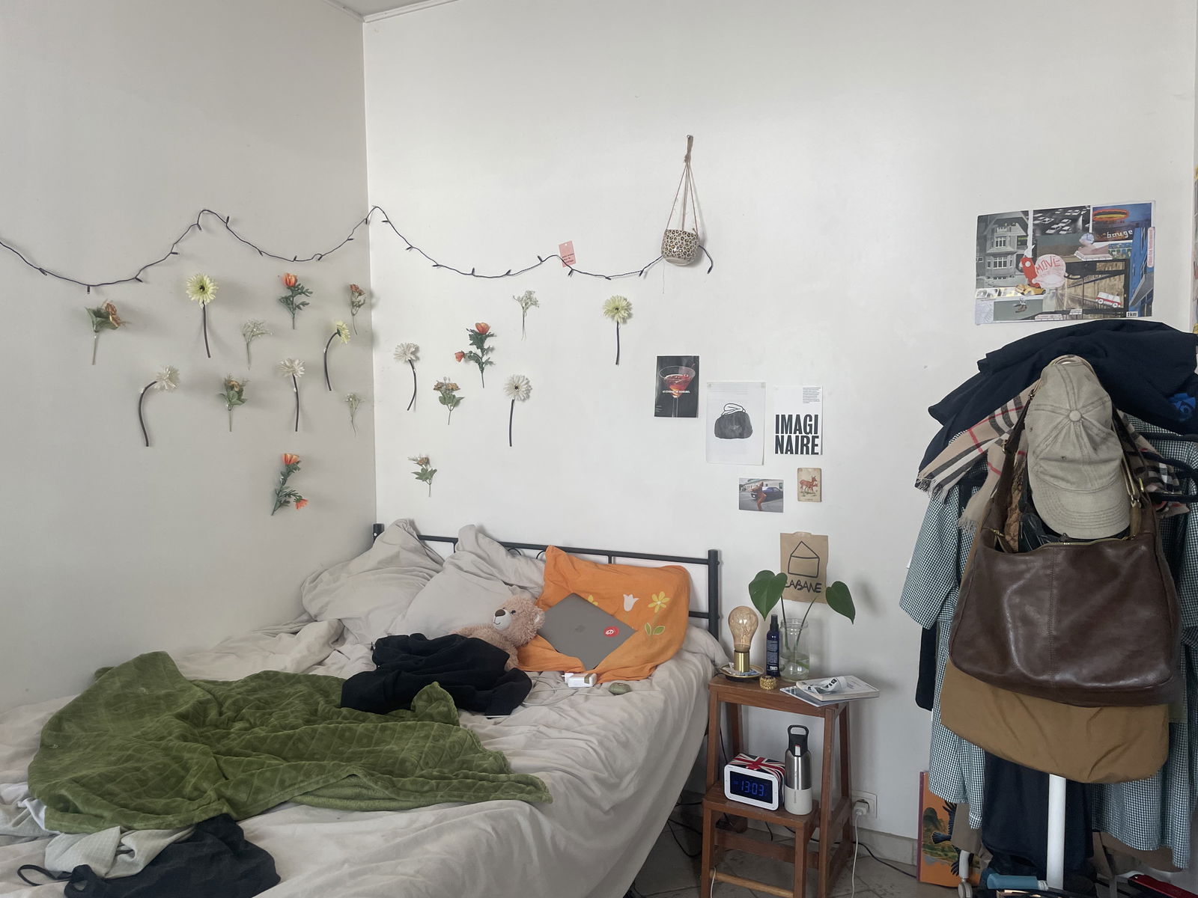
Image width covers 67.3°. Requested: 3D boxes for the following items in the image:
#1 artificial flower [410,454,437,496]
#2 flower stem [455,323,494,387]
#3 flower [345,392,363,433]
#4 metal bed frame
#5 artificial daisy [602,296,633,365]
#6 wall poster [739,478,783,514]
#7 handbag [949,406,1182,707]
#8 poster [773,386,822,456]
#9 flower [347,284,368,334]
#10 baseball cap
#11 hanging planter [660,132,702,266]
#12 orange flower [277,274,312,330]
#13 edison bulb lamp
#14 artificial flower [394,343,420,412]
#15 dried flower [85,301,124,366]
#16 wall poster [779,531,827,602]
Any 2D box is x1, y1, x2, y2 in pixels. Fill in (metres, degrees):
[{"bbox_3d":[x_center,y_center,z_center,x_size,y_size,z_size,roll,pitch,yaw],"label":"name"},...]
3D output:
[{"bbox_3d":[-0.675,0.100,3.454,0.100,0.160,0.045,1,4,28],"label":"artificial flower"},{"bbox_3d":[-0.448,-0.341,3.248,0.170,0.230,0.065,1,4,27],"label":"flower stem"},{"bbox_3d":[-0.922,-0.136,3.389,0.045,0.153,0.078,1,4,27],"label":"flower"},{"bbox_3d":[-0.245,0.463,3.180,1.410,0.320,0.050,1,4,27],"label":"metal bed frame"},{"bbox_3d":[0.063,-0.397,3.028,0.100,0.232,0.050,1,4,28],"label":"artificial daisy"},{"bbox_3d":[0.515,0.148,2.856,0.145,0.103,0.004,1,4,27],"label":"wall poster"},{"bbox_3d":[0.758,0.158,1.470,0.325,0.475,0.130,1,4,27],"label":"handbag"},{"bbox_3d":[0.612,-0.087,2.763,0.150,0.212,0.009,1,4,27],"label":"poster"},{"bbox_3d":[-0.910,-0.529,3.390,0.055,0.183,0.078,1,4,27],"label":"flower"},{"bbox_3d":[0.771,-0.002,1.450,0.152,0.285,0.120,-3,-2,27],"label":"baseball cap"},{"bbox_3d":[0.260,-0.787,2.852,0.125,0.405,0.125,-1,4,0],"label":"hanging planter"},{"bbox_3d":[-1.071,-0.517,3.169,0.060,0.190,0.110,1,4,28],"label":"orange flower"},{"bbox_3d":[0.440,0.579,2.737,0.092,0.204,0.092,1,4,27],"label":"edison bulb lamp"},{"bbox_3d":[-0.732,-0.275,3.433,0.115,0.255,0.070,1,4,27],"label":"artificial flower"},{"bbox_3d":[-1.380,-0.323,2.511,0.090,0.182,0.090,1,4,27],"label":"dried flower"},{"bbox_3d":[0.638,0.372,2.799,0.146,0.214,0.008,1,4,28],"label":"wall poster"}]

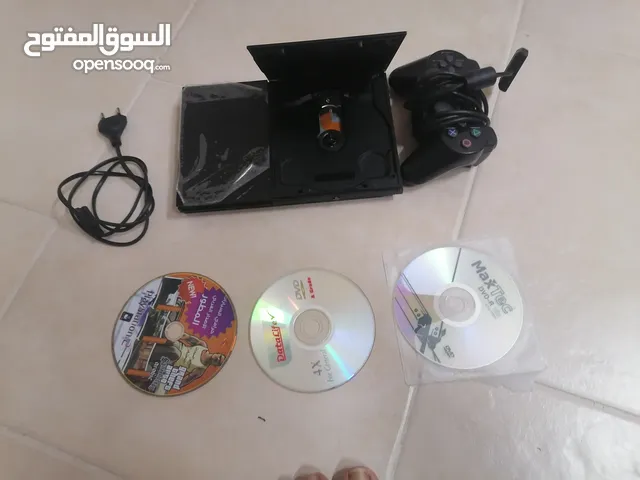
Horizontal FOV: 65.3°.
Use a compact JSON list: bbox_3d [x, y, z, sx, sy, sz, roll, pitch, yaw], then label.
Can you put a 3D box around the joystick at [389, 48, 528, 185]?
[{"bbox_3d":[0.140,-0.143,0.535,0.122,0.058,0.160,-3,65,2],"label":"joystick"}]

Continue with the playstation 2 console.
[{"bbox_3d":[-0.038,-0.132,0.488,0.231,0.152,0.153,-4,65,1],"label":"playstation 2 console"}]

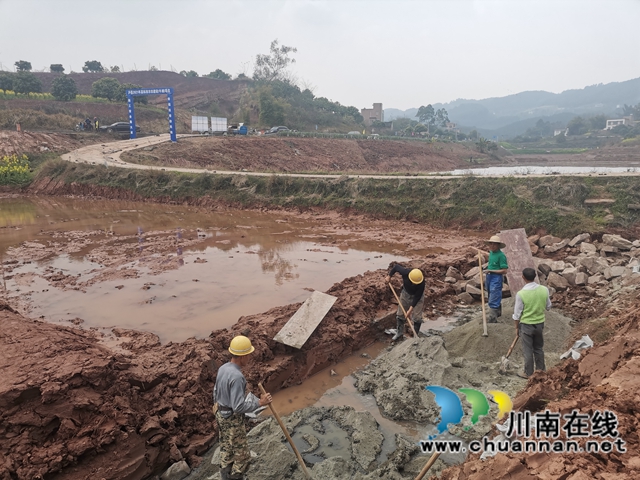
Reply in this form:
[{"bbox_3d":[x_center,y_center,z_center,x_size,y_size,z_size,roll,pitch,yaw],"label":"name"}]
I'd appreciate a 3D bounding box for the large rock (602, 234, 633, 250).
[{"bbox_3d":[7.550,0.058,12.200,0.661,0.297,0.462,8,15,32],"label":"large rock"}]

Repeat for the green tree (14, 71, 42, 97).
[{"bbox_3d":[-47.462,-25.232,78.000,4.400,4.400,4.300,-6,12,-30],"label":"green tree"}]

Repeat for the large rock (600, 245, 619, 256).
[{"bbox_3d":[7.347,0.270,12.200,0.420,0.240,0.330,8,15,31],"label":"large rock"}]

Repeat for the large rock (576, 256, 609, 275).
[{"bbox_3d":[6.519,0.602,11.500,0.680,0.340,0.480,8,15,30],"label":"large rock"}]

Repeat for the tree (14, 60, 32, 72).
[{"bbox_3d":[-70.889,-41.477,115.000,4.200,3.000,4.100,-7,15,-29],"label":"tree"}]

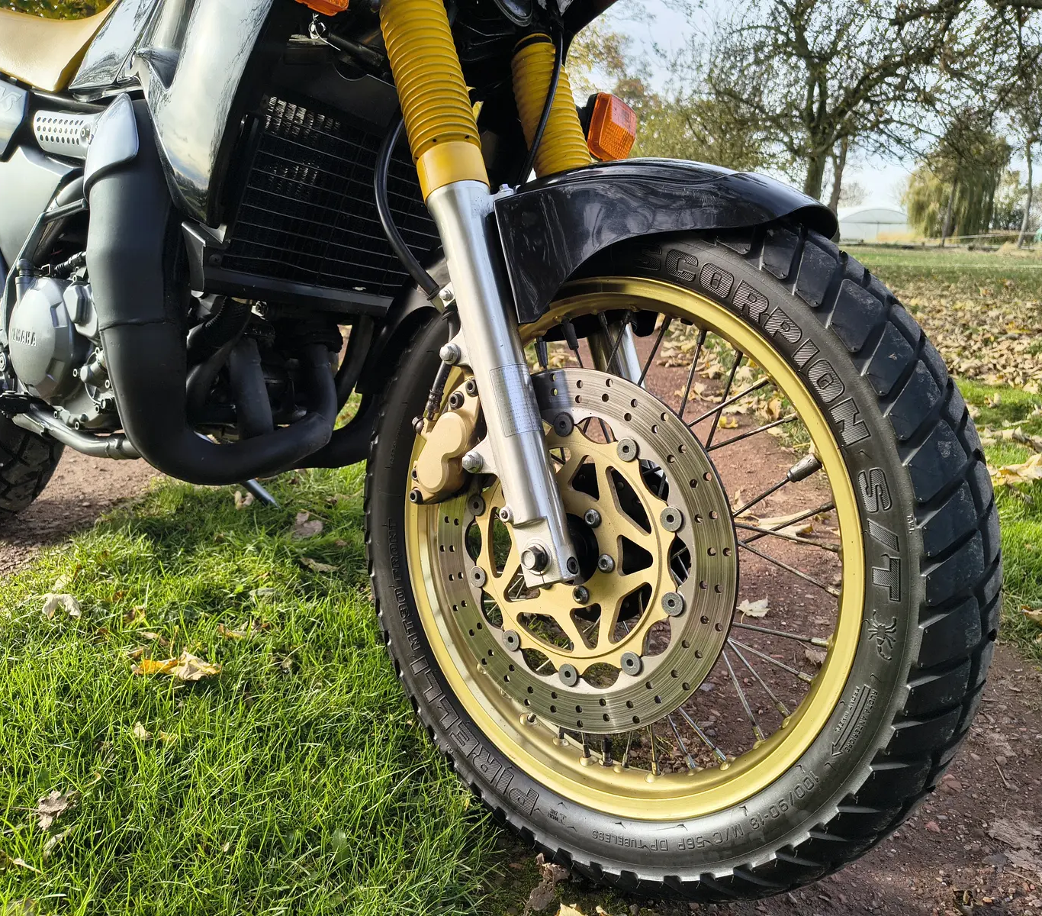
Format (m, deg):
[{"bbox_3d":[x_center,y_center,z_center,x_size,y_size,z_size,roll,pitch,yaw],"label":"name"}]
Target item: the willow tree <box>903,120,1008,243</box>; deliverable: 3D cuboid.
[{"bbox_3d":[32.592,-20.737,63.227,7.233,8.579,7.233,10,18,24],"label":"willow tree"}]

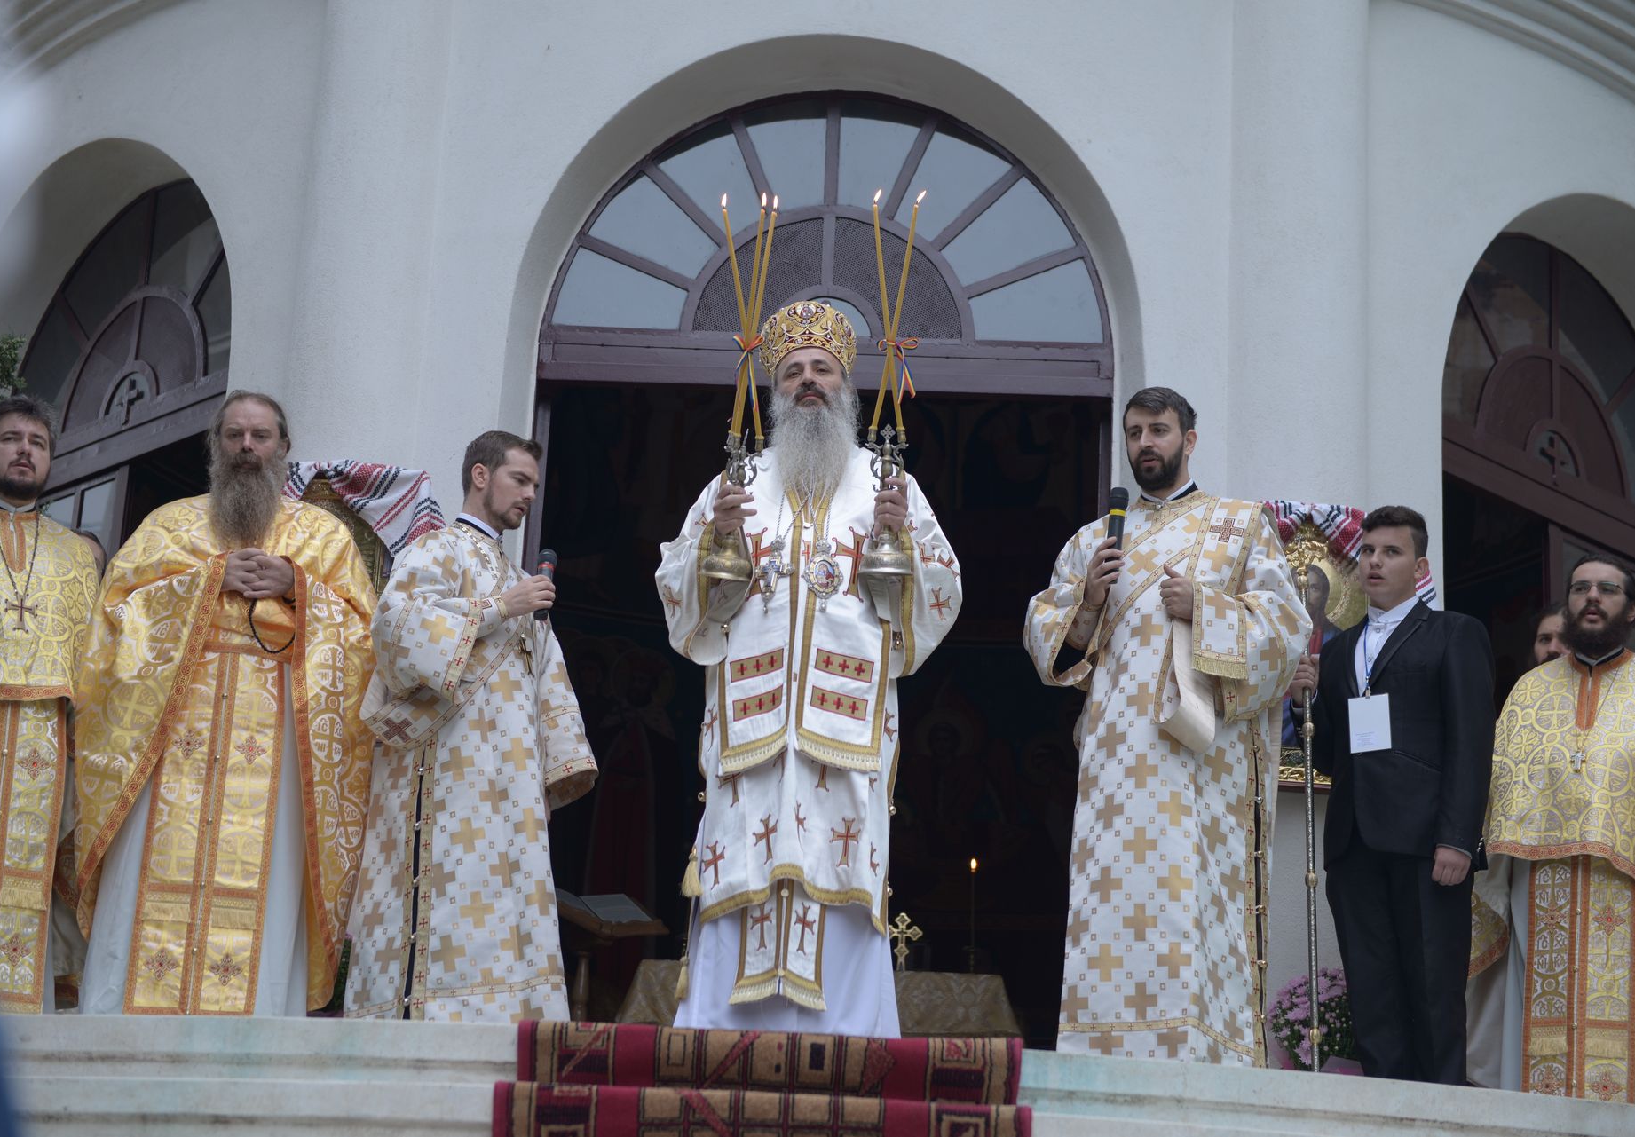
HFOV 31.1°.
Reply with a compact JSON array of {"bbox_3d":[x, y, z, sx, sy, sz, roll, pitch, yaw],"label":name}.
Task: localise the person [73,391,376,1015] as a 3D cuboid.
[{"bbox_3d":[-1.620,0.357,8.007,0.800,1.769,0.500,5,-16,-8],"label":"person"}]

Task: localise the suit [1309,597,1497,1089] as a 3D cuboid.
[{"bbox_3d":[1.615,0.751,8.105,0.540,1.379,0.360,-9,-20,37],"label":"suit"}]

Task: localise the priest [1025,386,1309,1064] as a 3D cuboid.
[{"bbox_3d":[0.931,0.396,7.874,0.720,1.870,0.520,-11,-21,40],"label":"priest"}]

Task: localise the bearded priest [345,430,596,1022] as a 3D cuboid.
[{"bbox_3d":[-0.931,0.415,7.885,0.580,1.658,0.600,-5,-18,27],"label":"bearded priest"}]

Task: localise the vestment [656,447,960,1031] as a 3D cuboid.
[{"bbox_3d":[-0.022,0.449,7.722,0.800,1.594,0.480,2,-16,3],"label":"vestment"}]

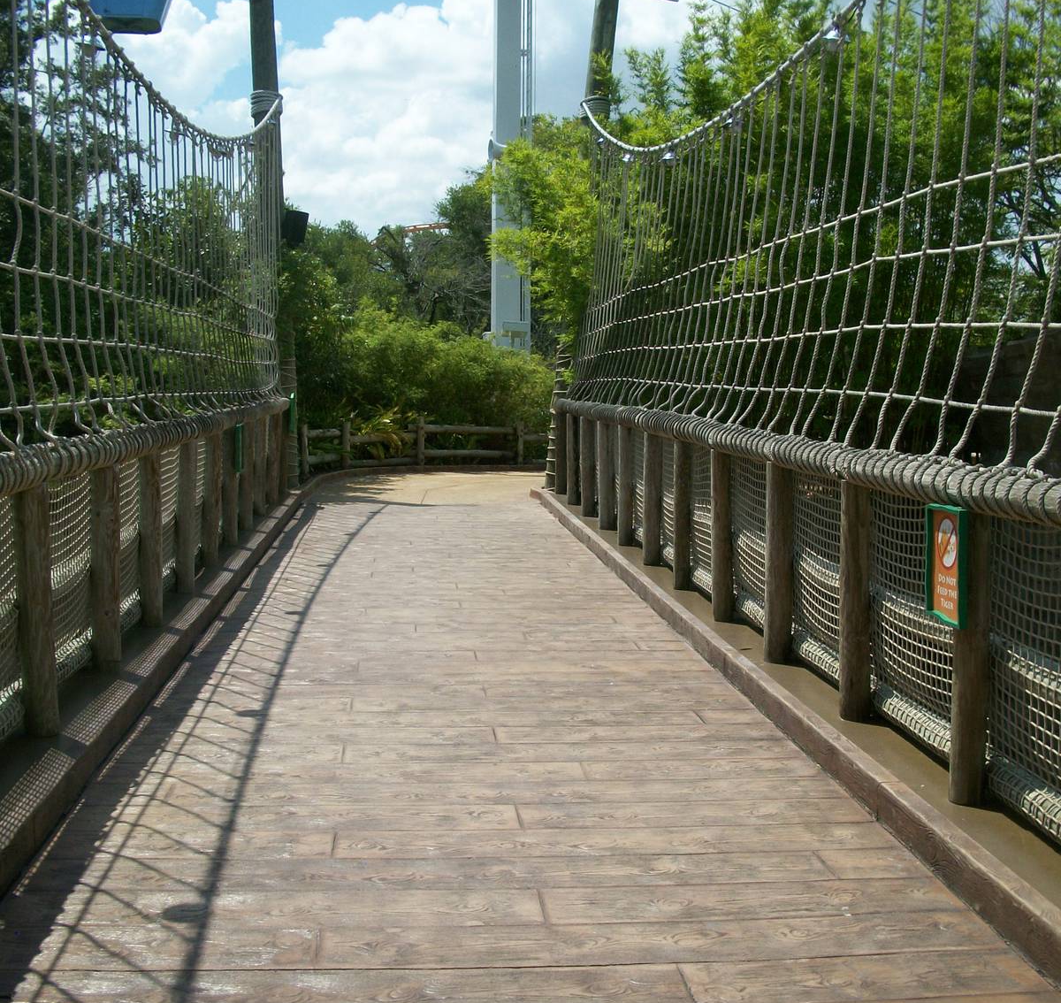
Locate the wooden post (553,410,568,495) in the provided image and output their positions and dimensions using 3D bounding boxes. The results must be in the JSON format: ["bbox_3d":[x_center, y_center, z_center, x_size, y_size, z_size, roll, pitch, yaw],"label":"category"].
[{"bbox_3d":[0.361,-0.571,17.000,0.135,1.000,0.135,-1,5,-5],"label":"wooden post"}]

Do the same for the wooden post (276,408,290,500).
[{"bbox_3d":[-2.904,-0.548,16.800,0.135,1.000,0.135,-1,5,-5],"label":"wooden post"}]

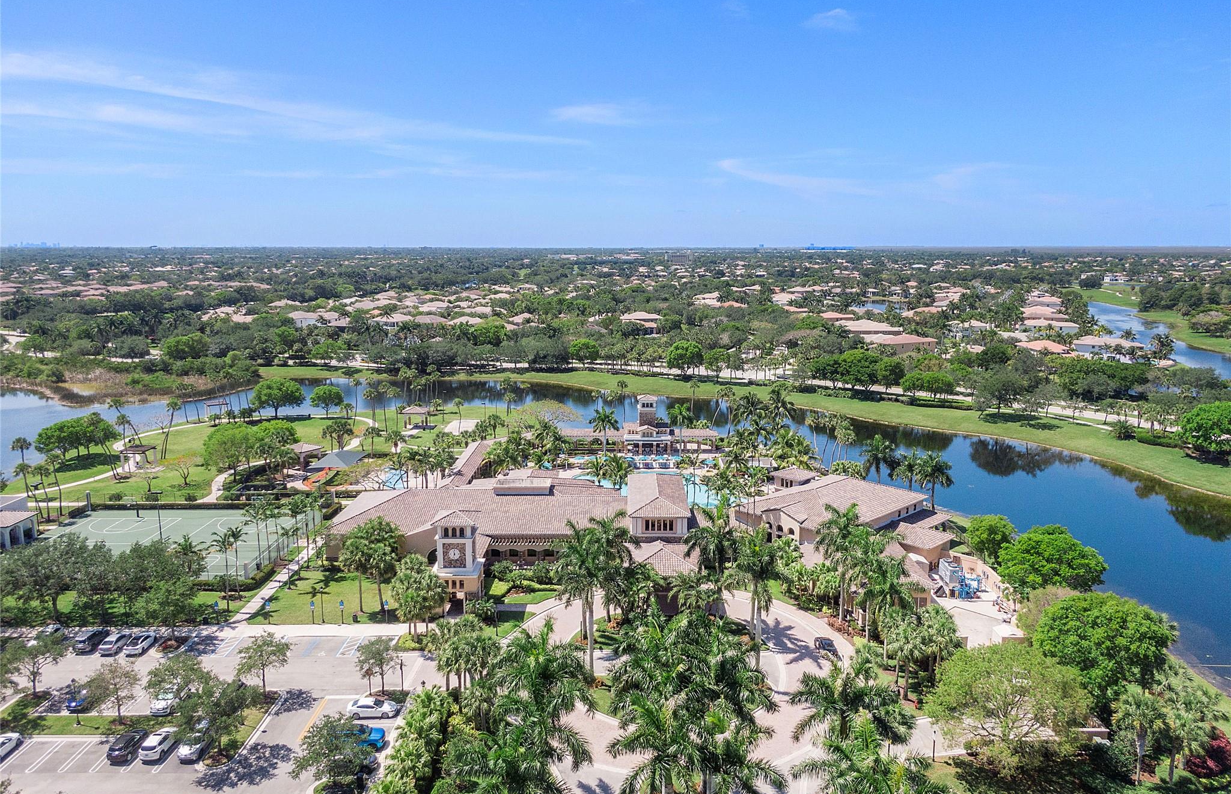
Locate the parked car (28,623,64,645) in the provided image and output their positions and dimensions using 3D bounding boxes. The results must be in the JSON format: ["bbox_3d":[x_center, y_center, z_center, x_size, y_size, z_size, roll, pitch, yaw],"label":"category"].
[{"bbox_3d":[-64.800,27.532,97.103,1.870,1.650,4.600,0,10,0],"label":"parked car"}]

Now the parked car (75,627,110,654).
[{"bbox_3d":[-60.000,27.849,97.972,1.900,1.720,4.700,0,10,-2],"label":"parked car"}]

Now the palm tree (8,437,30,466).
[{"bbox_3d":[-107.655,12.898,155.300,4.000,11.000,4.000,0,10,0],"label":"palm tree"}]

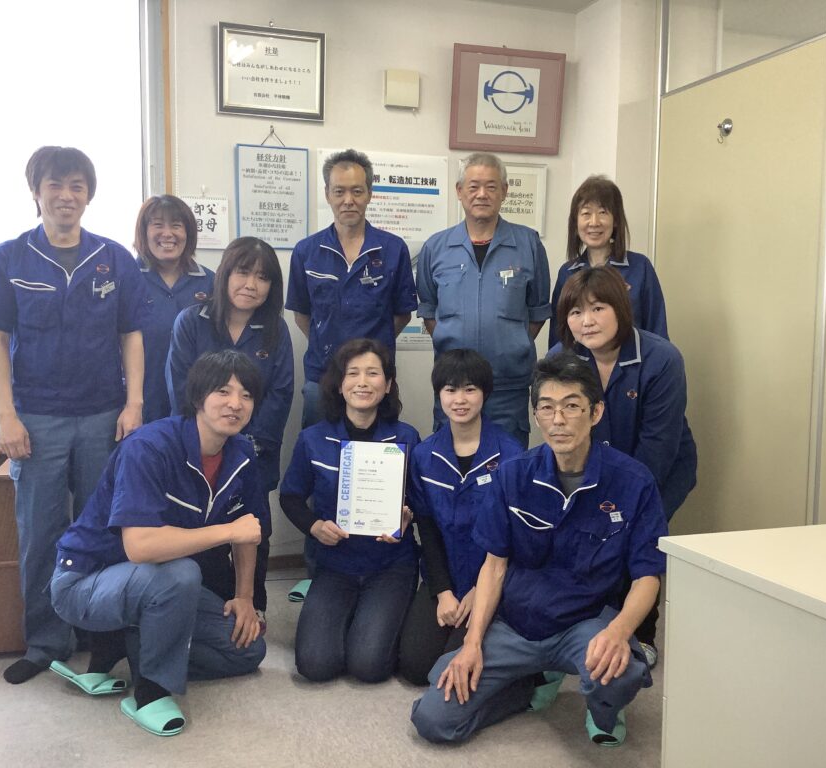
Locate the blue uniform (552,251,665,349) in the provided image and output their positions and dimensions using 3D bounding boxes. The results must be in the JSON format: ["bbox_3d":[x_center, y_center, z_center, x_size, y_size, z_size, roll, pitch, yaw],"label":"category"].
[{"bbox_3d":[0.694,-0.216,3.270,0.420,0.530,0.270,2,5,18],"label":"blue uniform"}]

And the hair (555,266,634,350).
[{"bbox_3d":[0.532,-0.222,2.690,0.220,0.240,0.225,-5,8,26],"label":"hair"}]

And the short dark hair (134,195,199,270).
[{"bbox_3d":[-0.882,-0.542,3.280,0.225,0.265,0.230,-1,5,-12],"label":"short dark hair"}]

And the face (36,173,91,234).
[{"bbox_3d":[-1.067,-0.554,2.800,0.155,0.185,0.130,-1,5,-21],"label":"face"}]

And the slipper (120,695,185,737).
[{"bbox_3d":[-0.717,0.887,2.523,0.245,0.074,0.095,4,6,41],"label":"slipper"}]

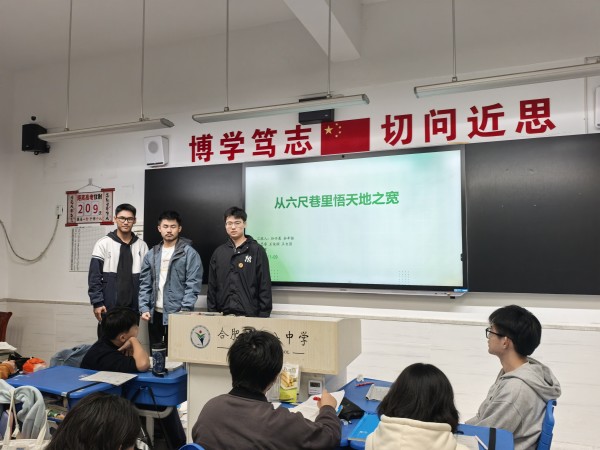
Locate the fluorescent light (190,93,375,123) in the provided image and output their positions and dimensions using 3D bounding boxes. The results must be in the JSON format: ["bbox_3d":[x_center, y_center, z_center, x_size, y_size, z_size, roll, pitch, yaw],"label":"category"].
[{"bbox_3d":[-0.160,-0.776,3.199,1.240,0.055,0.140,-1,-4,21],"label":"fluorescent light"}]

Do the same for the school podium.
[{"bbox_3d":[-0.192,1.074,2.898,1.050,1.070,0.620,-1,-4,18],"label":"school podium"}]

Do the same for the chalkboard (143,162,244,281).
[{"bbox_3d":[-1.053,0.003,4.571,1.130,1.160,0.050,-1,-4,21],"label":"chalkboard"}]

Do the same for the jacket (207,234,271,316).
[{"bbox_3d":[-0.454,0.441,3.585,0.490,0.747,0.280,0,-3,5],"label":"jacket"}]

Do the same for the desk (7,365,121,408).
[{"bbox_3d":[-1.349,1.280,2.706,0.610,0.760,0.400,-2,-4,30],"label":"desk"}]

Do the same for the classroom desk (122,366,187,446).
[{"bbox_3d":[-0.816,1.296,2.994,0.410,0.760,0.600,-1,-3,13],"label":"classroom desk"}]

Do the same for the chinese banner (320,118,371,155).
[{"bbox_3d":[0.397,-0.772,4.113,0.440,0.290,0.010,-1,-4,21],"label":"chinese banner"}]

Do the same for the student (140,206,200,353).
[{"bbox_3d":[-0.996,0.763,3.596,0.480,1.768,0.280,0,-3,2],"label":"student"}]

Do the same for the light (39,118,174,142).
[{"bbox_3d":[-1.583,-0.749,3.749,1.240,0.055,0.140,-1,-4,21],"label":"light"}]

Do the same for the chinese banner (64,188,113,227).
[{"bbox_3d":[-2.307,-0.187,5.149,0.700,0.400,0.020,-1,-4,21],"label":"chinese banner"}]

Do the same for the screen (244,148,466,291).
[{"bbox_3d":[0.401,-0.026,4.035,1.960,1.150,0.090,-1,-4,21],"label":"screen"}]

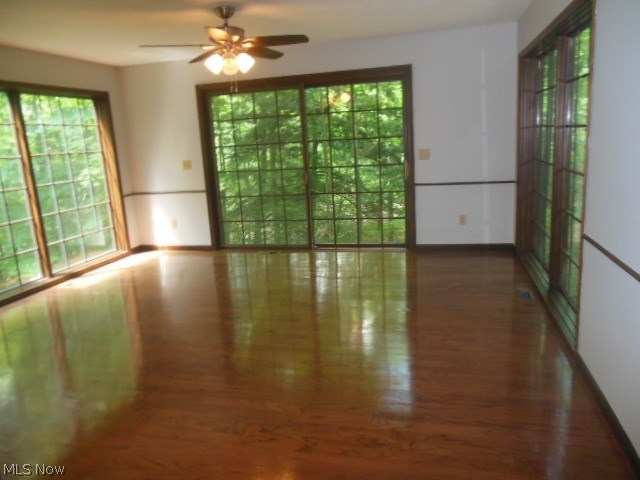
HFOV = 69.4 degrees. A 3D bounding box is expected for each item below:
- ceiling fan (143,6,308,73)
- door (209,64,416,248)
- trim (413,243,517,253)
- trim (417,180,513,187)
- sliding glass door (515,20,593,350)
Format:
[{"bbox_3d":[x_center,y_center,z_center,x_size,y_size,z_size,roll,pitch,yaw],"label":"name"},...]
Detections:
[{"bbox_3d":[-0.728,-1.573,3.659,1.310,0.495,1.310,0,13,15],"label":"ceiling fan"},{"bbox_3d":[-0.179,-0.903,5.684,2.639,2.100,0.140,0,13,15],"label":"door"},{"bbox_3d":[1.683,0.083,5.382,1.099,0.090,0.020,0,13,15],"label":"trim"},{"bbox_3d":[1.640,-0.631,5.221,1.099,0.044,0.022,0,13,15],"label":"trim"},{"bbox_3d":[1.898,-0.616,3.836,0.140,2.100,2.478,0,13,15],"label":"sliding glass door"}]

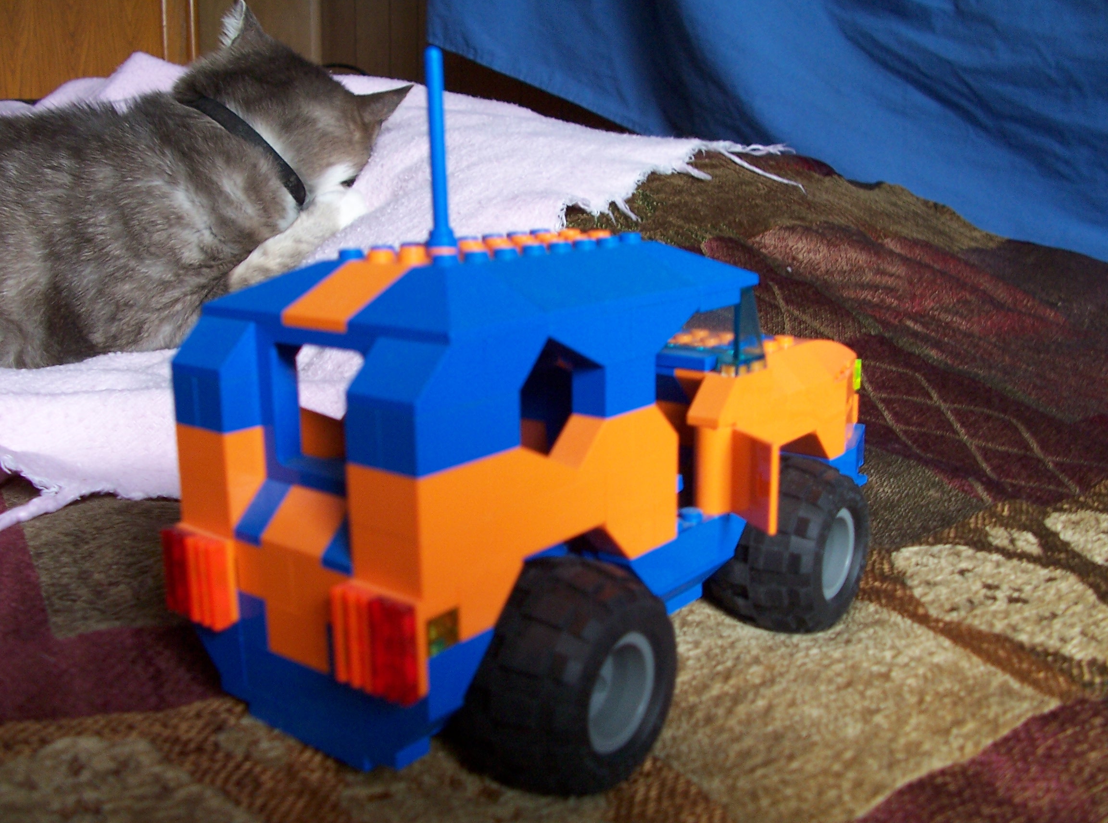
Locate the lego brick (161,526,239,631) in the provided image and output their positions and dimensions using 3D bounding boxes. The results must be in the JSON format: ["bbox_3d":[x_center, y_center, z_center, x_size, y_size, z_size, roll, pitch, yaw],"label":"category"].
[{"bbox_3d":[-0.065,0.030,0.207,0.016,0.016,0.005,9,16,38],"label":"lego brick"}]

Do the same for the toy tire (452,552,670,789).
[{"bbox_3d":[0.001,0.048,0.208,0.029,0.043,0.043,9,16,38],"label":"toy tire"}]

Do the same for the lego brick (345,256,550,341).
[{"bbox_3d":[-0.018,-0.019,0.185,0.024,0.010,0.024,9,16,38],"label":"lego brick"}]

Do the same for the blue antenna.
[{"bbox_3d":[-0.022,-0.049,0.213,0.006,0.039,0.006,-1,13,0],"label":"blue antenna"}]

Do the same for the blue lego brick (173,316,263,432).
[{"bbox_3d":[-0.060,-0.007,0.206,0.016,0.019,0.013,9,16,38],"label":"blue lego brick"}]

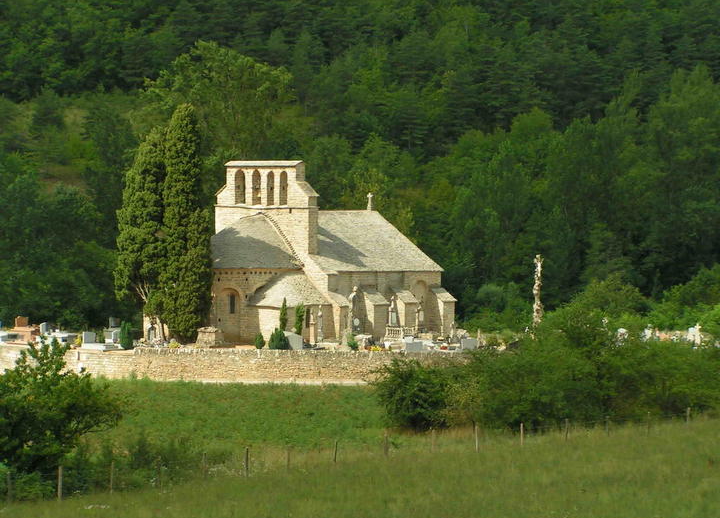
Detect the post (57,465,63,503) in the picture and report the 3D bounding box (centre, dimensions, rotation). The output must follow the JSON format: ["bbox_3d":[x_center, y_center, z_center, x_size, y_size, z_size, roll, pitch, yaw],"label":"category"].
[{"bbox_3d":[-11.211,8.376,97.000,0.120,1.343,0.120,1,1,0],"label":"post"}]

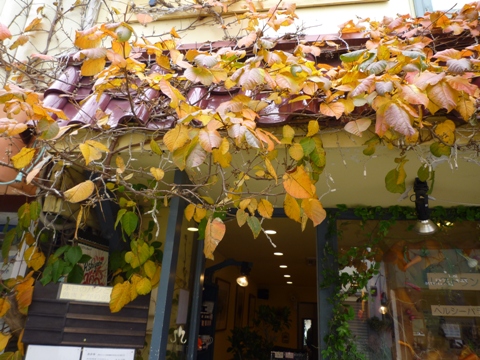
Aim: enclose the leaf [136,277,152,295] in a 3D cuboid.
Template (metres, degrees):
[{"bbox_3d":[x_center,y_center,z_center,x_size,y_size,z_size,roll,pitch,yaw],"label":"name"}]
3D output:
[{"bbox_3d":[-0.446,0.493,1.620,0.066,0.075,0.030,5,-22,-2],"label":"leaf"}]

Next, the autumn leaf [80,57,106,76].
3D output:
[{"bbox_3d":[-0.793,-0.615,1.880,0.120,0.088,0.045,8,-22,-9],"label":"autumn leaf"}]

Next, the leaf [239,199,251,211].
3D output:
[{"bbox_3d":[0.024,0.110,1.560,0.053,0.045,0.030,3,-19,1],"label":"leaf"}]

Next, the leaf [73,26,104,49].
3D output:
[{"bbox_3d":[-0.815,-0.768,1.870,0.130,0.088,0.060,8,-22,-10],"label":"leaf"}]

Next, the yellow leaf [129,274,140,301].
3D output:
[{"bbox_3d":[-0.507,0.519,1.660,0.070,0.124,0.040,5,-22,-2],"label":"yellow leaf"}]

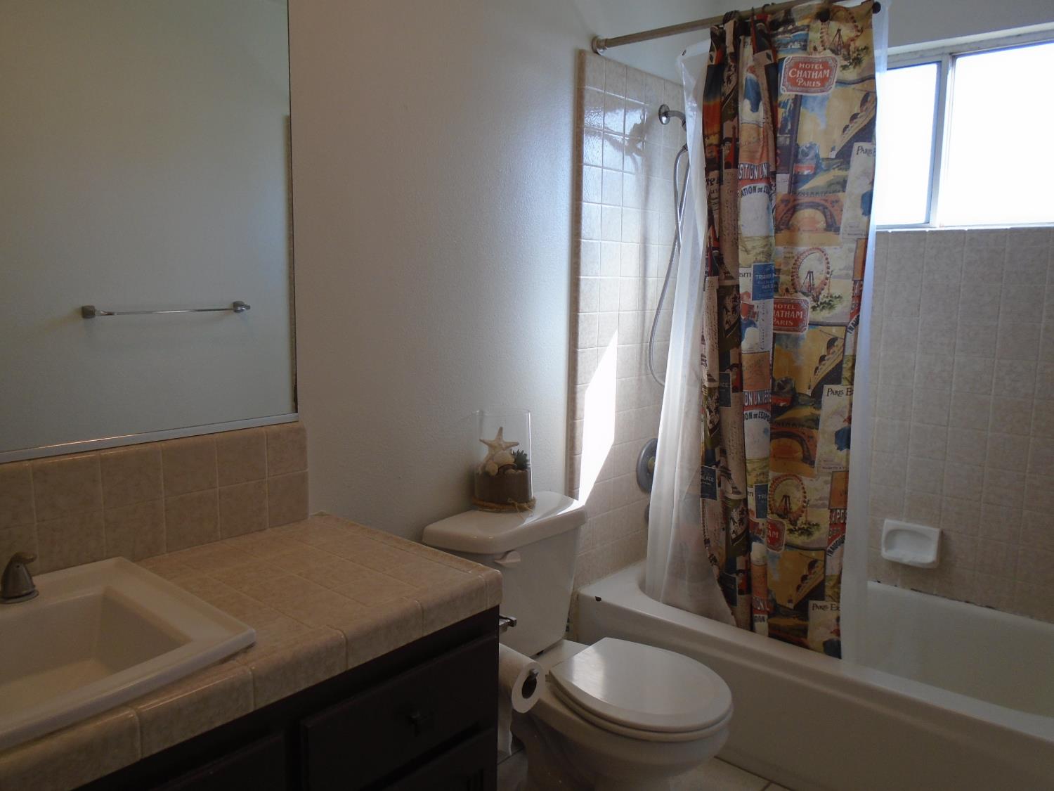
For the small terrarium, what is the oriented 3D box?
[{"bbox_3d":[-0.063,0.170,2.130,0.166,0.248,0.166,1,8,0],"label":"small terrarium"}]

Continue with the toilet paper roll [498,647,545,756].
[{"bbox_3d":[-0.035,0.586,1.556,0.105,0.165,0.098,8,10,41],"label":"toilet paper roll"}]

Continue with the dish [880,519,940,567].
[{"bbox_3d":[1.231,0.475,2.554,0.167,0.115,0.060,8,10,41],"label":"dish"}]

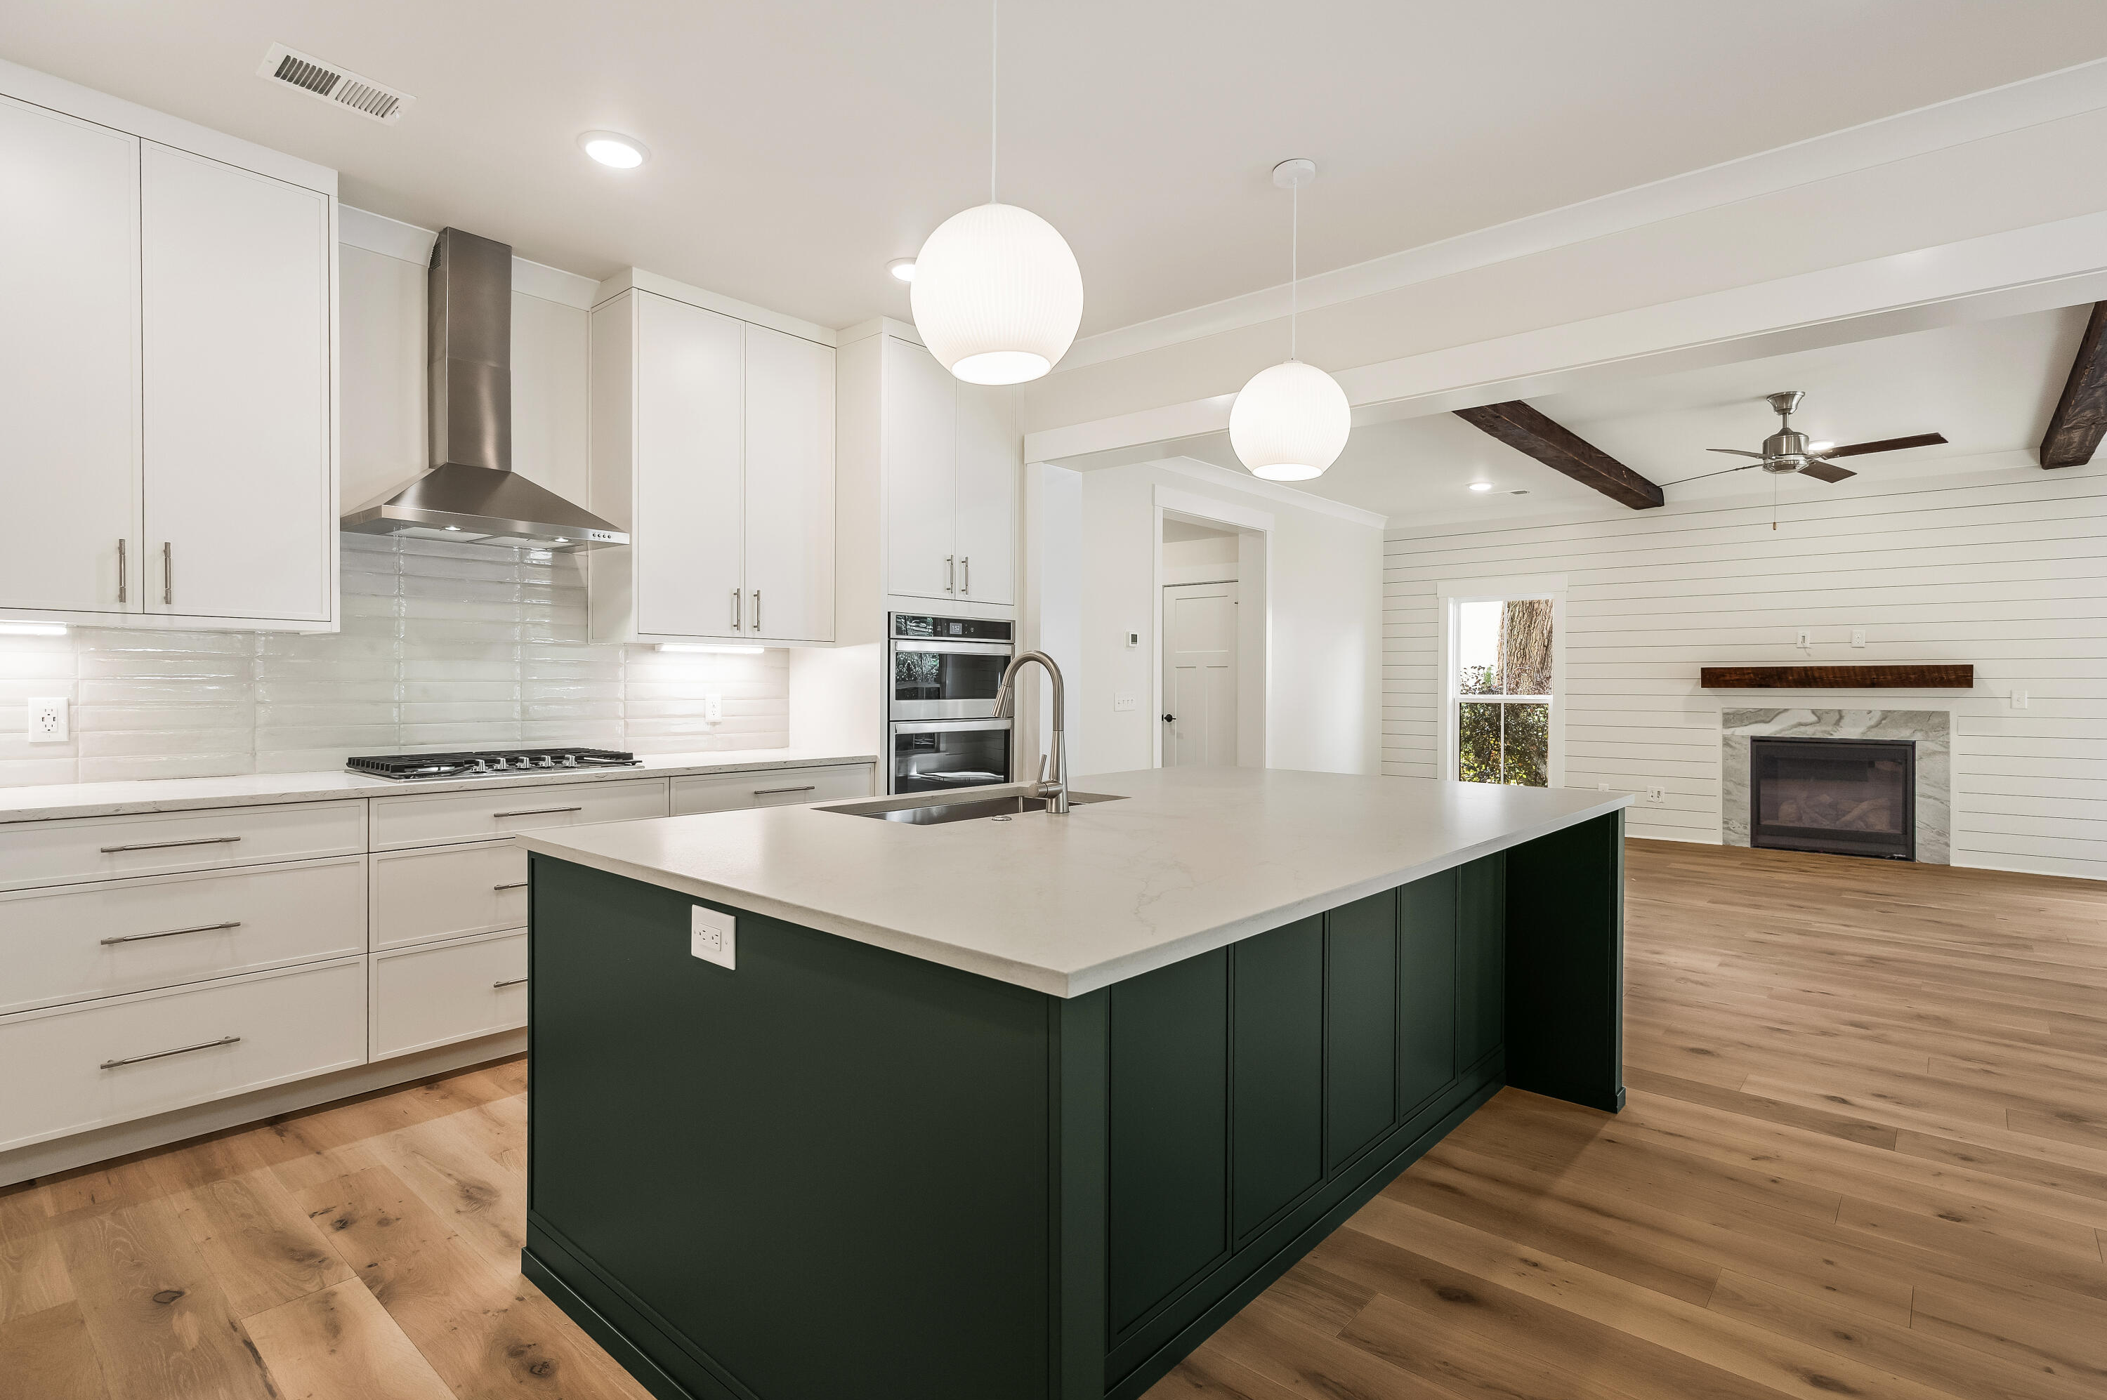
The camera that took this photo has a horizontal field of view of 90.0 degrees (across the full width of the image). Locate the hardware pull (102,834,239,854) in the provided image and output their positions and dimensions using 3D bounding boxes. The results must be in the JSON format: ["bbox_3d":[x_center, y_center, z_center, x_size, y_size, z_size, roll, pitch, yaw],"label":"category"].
[{"bbox_3d":[-2.216,0.363,2.650,0.036,0.012,0.272,1,1,41],"label":"hardware pull"}]

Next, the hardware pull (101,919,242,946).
[{"bbox_3d":[-2.218,0.586,2.652,0.036,0.012,0.272,1,1,41],"label":"hardware pull"}]

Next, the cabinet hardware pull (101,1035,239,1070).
[{"bbox_3d":[-2.221,0.888,2.656,0.036,0.012,0.272,1,1,41],"label":"cabinet hardware pull"}]

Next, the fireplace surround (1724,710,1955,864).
[{"bbox_3d":[5.550,0.596,7.526,1.310,1.030,0.060,1,1,41],"label":"fireplace surround"}]

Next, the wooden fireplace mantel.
[{"bbox_3d":[5.497,-0.160,7.456,1.520,0.148,0.200,1,1,41],"label":"wooden fireplace mantel"}]

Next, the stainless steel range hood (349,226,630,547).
[{"bbox_3d":[-1.920,-1.060,3.573,0.465,1.035,0.763,1,1,41],"label":"stainless steel range hood"}]

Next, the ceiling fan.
[{"bbox_3d":[3.784,-1.378,5.450,1.270,0.405,1.270,0,1,-27],"label":"ceiling fan"}]

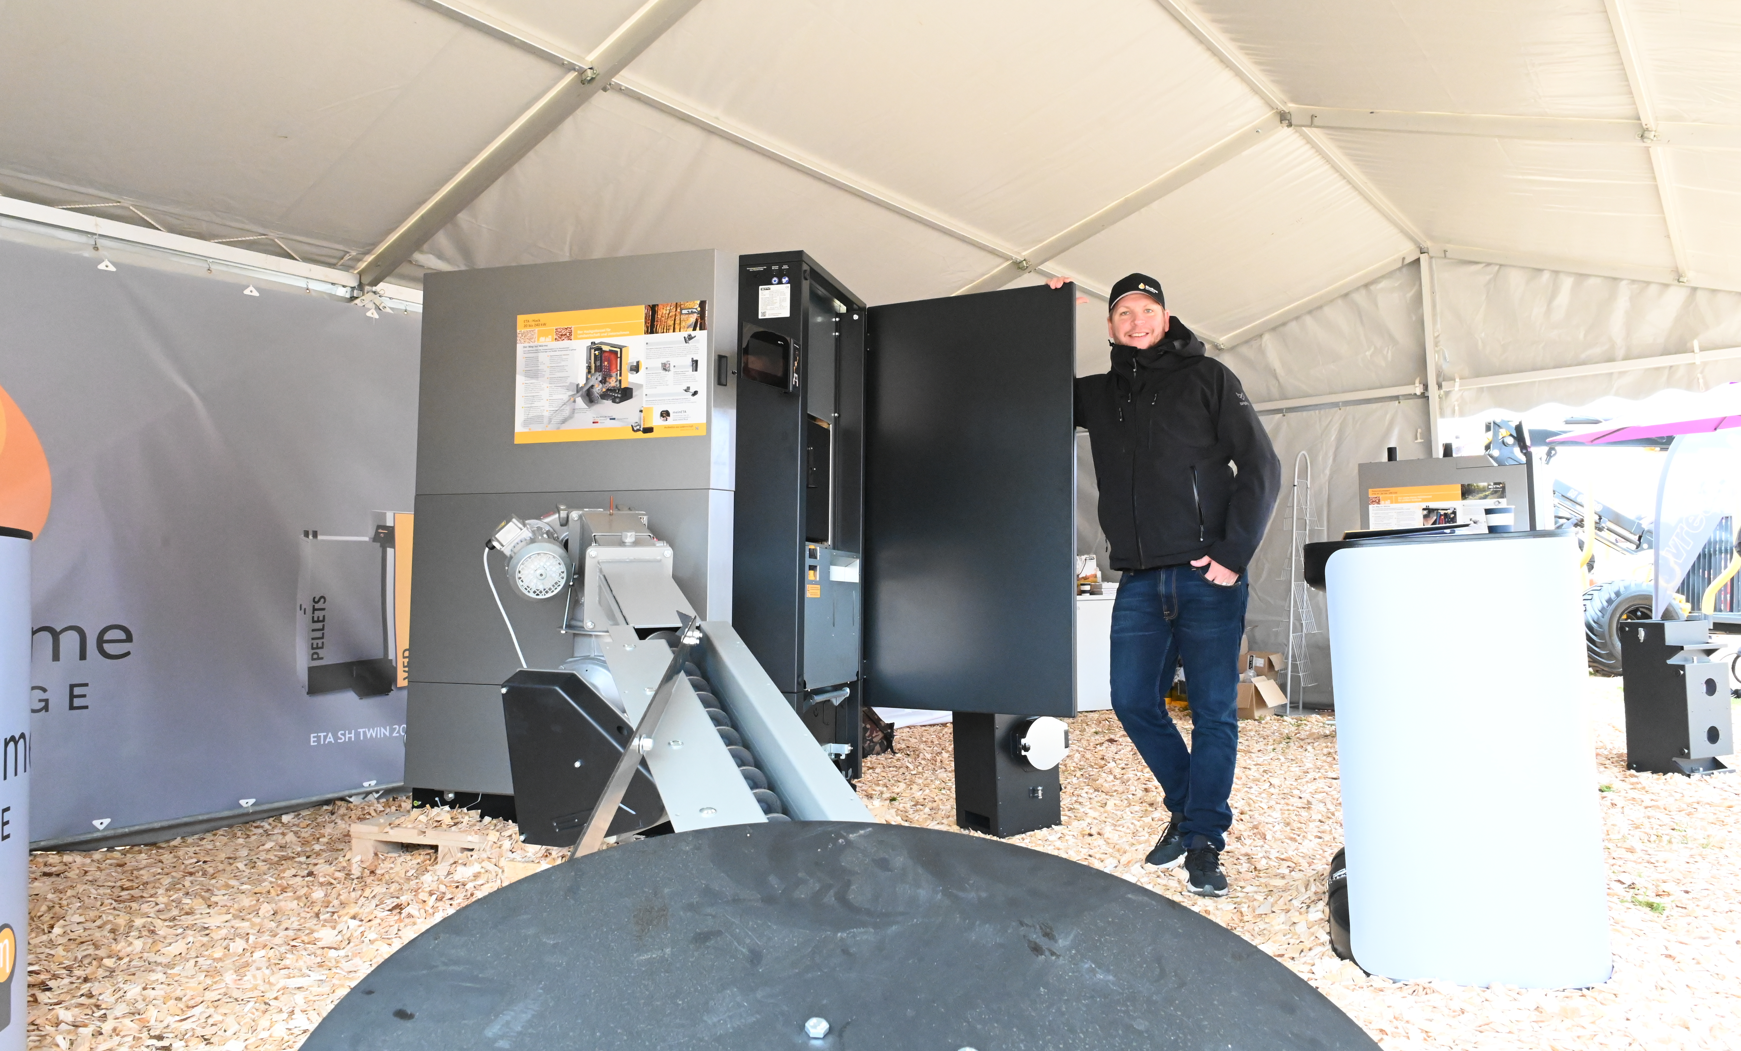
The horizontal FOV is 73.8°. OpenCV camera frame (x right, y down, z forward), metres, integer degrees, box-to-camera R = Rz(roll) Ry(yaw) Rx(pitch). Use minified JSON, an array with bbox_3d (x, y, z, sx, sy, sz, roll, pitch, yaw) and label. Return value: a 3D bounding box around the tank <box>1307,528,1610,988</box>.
[{"bbox_3d":[1.359,0.534,2.772,0.580,0.980,0.400,-3,-6,17],"label":"tank"}]

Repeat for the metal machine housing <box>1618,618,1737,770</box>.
[{"bbox_3d":[4.394,0.936,6.336,0.360,0.800,0.360,2,-5,-24],"label":"metal machine housing"}]

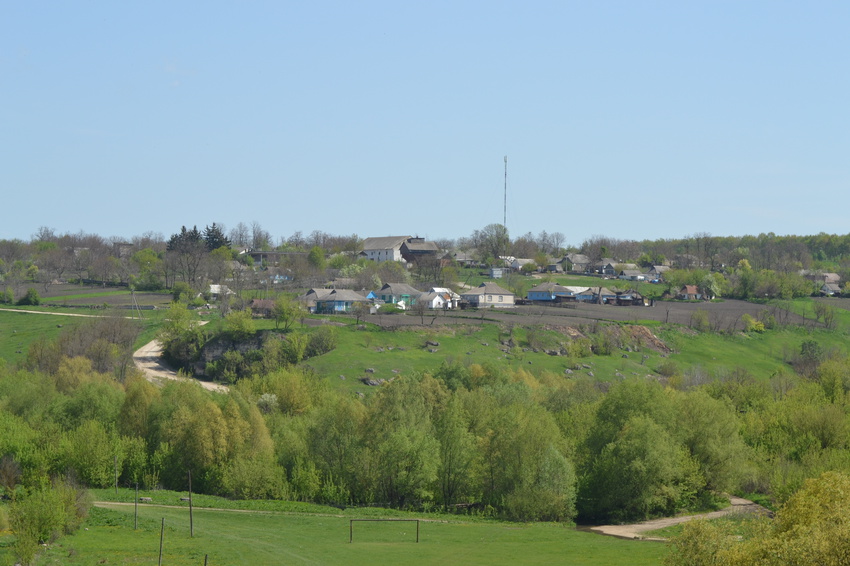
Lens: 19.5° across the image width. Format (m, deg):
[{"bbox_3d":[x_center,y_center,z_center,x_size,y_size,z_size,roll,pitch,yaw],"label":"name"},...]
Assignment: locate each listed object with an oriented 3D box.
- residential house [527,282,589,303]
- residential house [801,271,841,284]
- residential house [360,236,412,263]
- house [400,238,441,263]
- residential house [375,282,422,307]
[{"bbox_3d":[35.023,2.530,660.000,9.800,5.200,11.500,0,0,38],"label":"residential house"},{"bbox_3d":[120.801,-1.371,755.000,9.000,4.800,8.500,0,0,-30],"label":"residential house"},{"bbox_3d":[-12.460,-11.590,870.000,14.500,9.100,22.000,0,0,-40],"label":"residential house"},{"bbox_3d":[-1.940,-10.740,845.000,11.200,8.400,7.600,0,0,-27],"label":"house"},{"bbox_3d":[-6.662,3.024,635.000,9.500,5.800,8.200,0,0,-34],"label":"residential house"}]

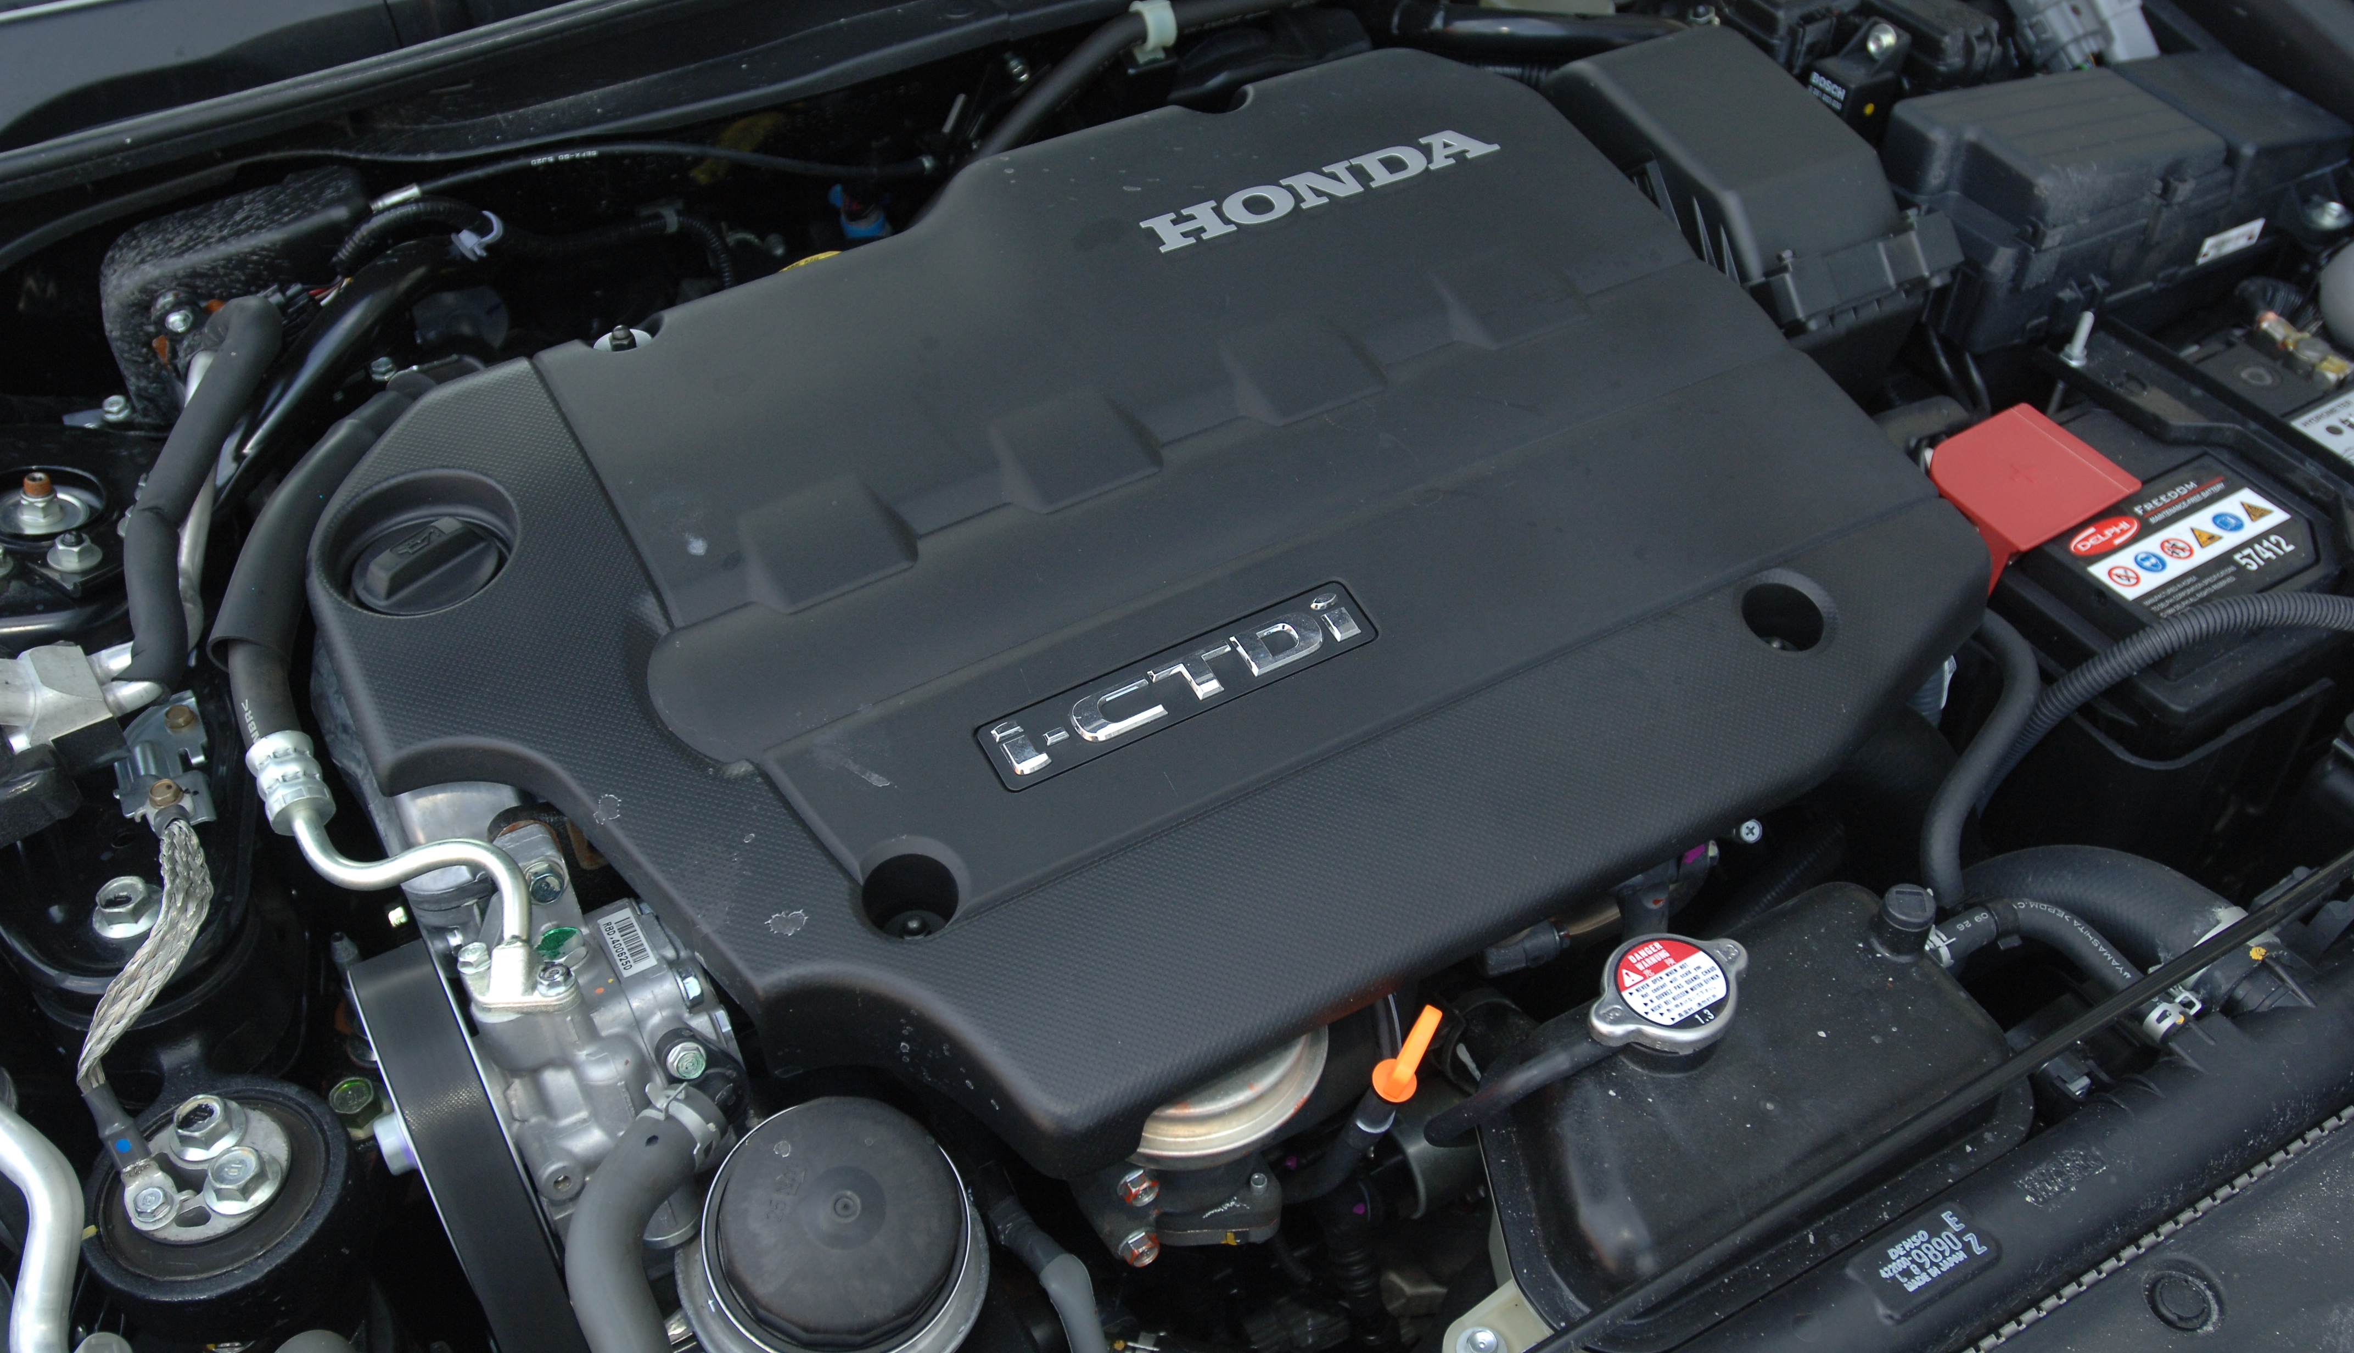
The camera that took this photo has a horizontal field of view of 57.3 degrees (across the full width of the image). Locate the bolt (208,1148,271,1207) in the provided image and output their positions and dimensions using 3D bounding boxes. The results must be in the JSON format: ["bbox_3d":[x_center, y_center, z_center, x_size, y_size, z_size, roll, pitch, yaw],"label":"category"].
[{"bbox_3d":[-0.332,0.179,0.765,0.025,0.015,0.025,-23,48,-20],"label":"bolt"}]

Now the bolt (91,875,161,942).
[{"bbox_3d":[-0.416,0.093,0.855,0.025,0.015,0.025,-23,48,-20],"label":"bolt"}]

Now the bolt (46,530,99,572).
[{"bbox_3d":[-0.519,-0.059,1.014,0.024,0.015,0.024,-23,49,-23],"label":"bolt"}]

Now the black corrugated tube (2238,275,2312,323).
[{"bbox_3d":[0.514,-0.177,1.010,0.036,0.024,0.030,-23,48,-20],"label":"black corrugated tube"}]

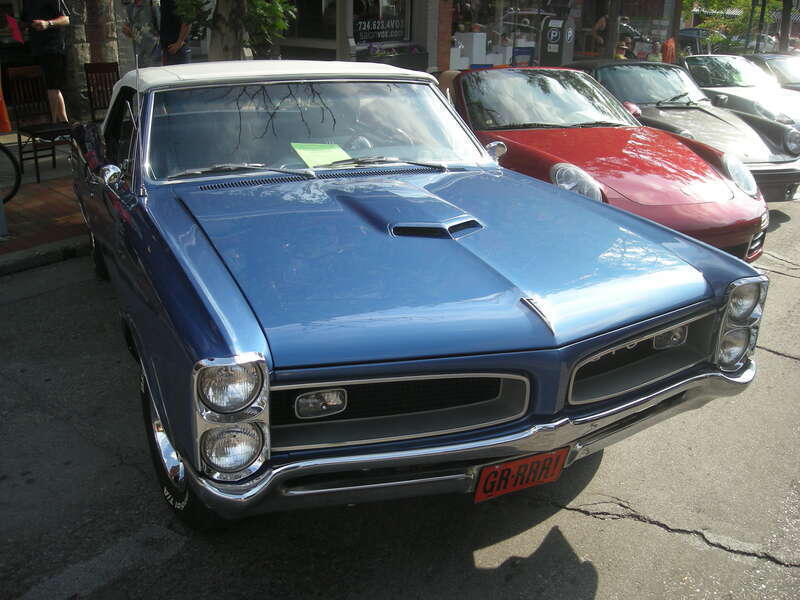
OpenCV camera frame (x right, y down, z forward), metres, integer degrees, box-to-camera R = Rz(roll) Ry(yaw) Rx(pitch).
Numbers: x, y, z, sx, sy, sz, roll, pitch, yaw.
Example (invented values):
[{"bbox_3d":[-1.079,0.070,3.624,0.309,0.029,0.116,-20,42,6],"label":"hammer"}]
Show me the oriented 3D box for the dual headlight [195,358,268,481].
[{"bbox_3d":[-0.409,0.268,1.943,0.175,0.300,0.110,-8,19,-23],"label":"dual headlight"}]

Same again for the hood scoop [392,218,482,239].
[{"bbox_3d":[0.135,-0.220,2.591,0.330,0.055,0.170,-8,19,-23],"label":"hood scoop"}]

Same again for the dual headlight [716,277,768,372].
[{"bbox_3d":[1.075,0.062,2.586,0.175,0.300,0.110,-8,19,-23],"label":"dual headlight"}]

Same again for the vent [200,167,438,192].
[{"bbox_3d":[-0.292,-0.519,3.480,1.130,0.035,0.100,-8,19,-23],"label":"vent"}]

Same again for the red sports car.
[{"bbox_3d":[0.880,-1.200,6.640,1.840,1.290,4.450,-8,19,-24],"label":"red sports car"}]

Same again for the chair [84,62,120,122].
[{"bbox_3d":[-3.330,-2.192,9.476,0.500,1.070,0.430,15,23,39],"label":"chair"}]

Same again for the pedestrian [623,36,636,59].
[{"bbox_3d":[5.087,-5.110,18.236,0.480,1.580,0.300,4,18,14],"label":"pedestrian"}]

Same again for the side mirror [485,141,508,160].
[{"bbox_3d":[0.464,-0.722,3.915,0.090,0.098,0.085,-8,19,-23],"label":"side mirror"}]

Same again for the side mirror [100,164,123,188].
[{"bbox_3d":[-1.147,-0.499,3.216,0.090,0.098,0.085,-8,19,-23],"label":"side mirror"}]

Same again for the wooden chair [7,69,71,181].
[{"bbox_3d":[-3.670,-1.810,8.320,0.500,1.070,0.430,15,23,39],"label":"wooden chair"}]

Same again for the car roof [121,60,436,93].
[{"bbox_3d":[-0.757,-1.173,4.343,1.350,0.190,1.620,-8,19,-23],"label":"car roof"}]

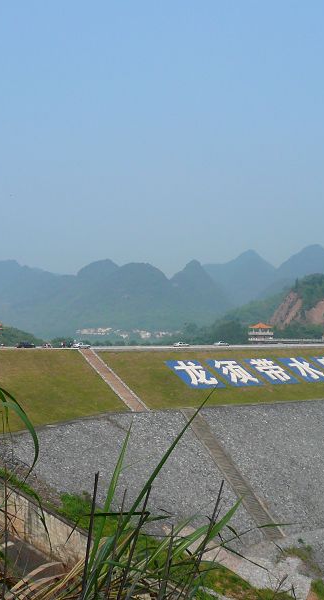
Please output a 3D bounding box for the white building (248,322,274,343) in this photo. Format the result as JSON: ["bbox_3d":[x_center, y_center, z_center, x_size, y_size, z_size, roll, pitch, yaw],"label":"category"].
[{"bbox_3d":[41.055,13.657,267.000,7.600,8.500,7.600,2,-4,-34],"label":"white building"}]

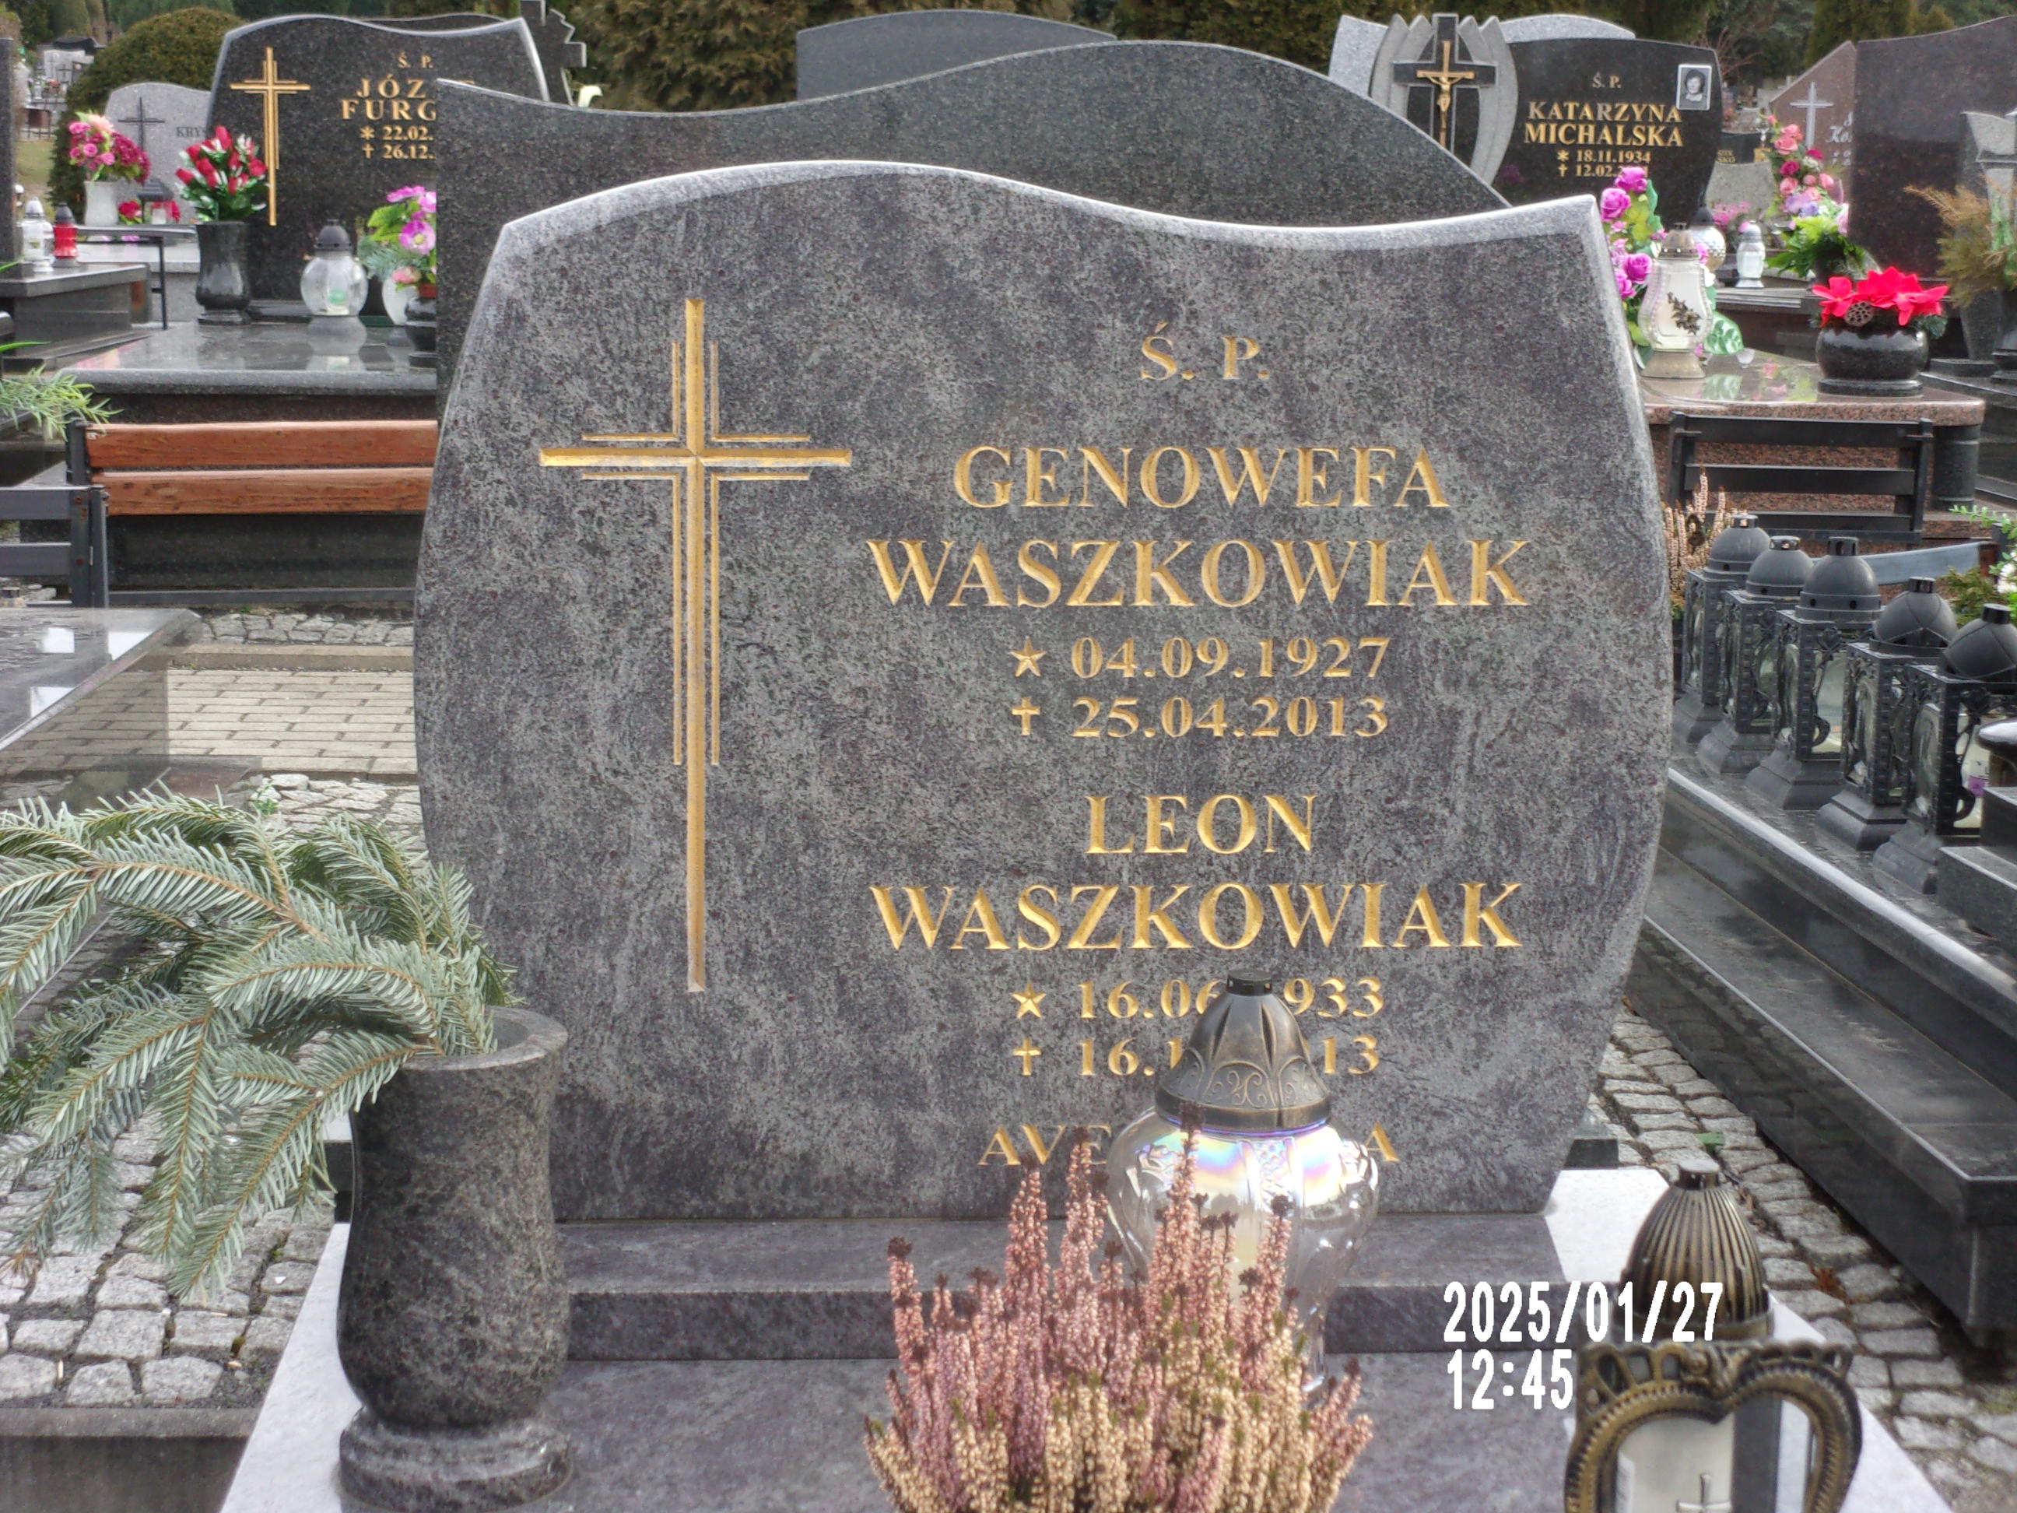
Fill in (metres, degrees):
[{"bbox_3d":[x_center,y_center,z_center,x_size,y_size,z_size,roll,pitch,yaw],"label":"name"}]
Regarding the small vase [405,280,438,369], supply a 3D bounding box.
[{"bbox_3d":[-1.388,-1.045,9.026,0.170,0.190,0.170,0,10,-3],"label":"small vase"}]

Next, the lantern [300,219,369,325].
[{"bbox_3d":[-1.859,-1.318,10.257,0.182,0.302,0.182,0,10,-3],"label":"lantern"}]

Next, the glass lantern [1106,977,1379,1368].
[{"bbox_3d":[0.163,0.292,2.543,0.187,0.289,0.187,0,10,-3],"label":"glass lantern"}]

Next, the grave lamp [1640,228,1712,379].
[{"bbox_3d":[1.723,-1.171,9.587,0.187,0.386,0.180,0,10,-3],"label":"grave lamp"}]

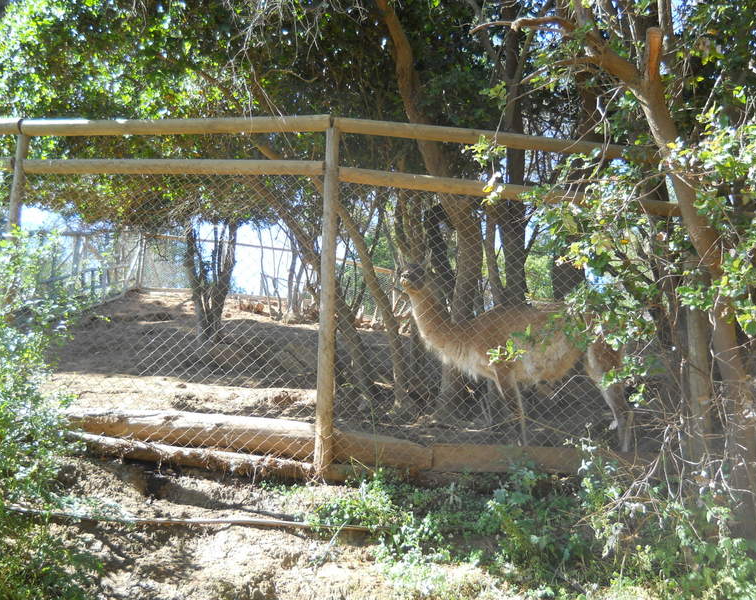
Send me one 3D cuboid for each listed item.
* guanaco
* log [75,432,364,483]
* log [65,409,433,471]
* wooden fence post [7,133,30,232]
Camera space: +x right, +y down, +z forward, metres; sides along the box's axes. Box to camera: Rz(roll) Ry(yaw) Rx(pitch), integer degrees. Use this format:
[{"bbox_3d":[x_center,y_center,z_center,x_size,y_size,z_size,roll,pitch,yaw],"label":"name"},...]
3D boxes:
[{"bbox_3d":[0.975,0.428,6.150,1.600,1.390,0.450,1,-11,0],"label":"guanaco"},{"bbox_3d":[-1.085,1.001,5.535,2.101,0.145,0.140,4,-9,15],"label":"log"},{"bbox_3d":[-0.901,0.898,5.615,2.549,0.250,0.250,3,-10,11],"label":"log"},{"bbox_3d":[-2.677,-0.139,6.257,0.095,2.262,0.095,2,-11,-14],"label":"wooden fence post"}]

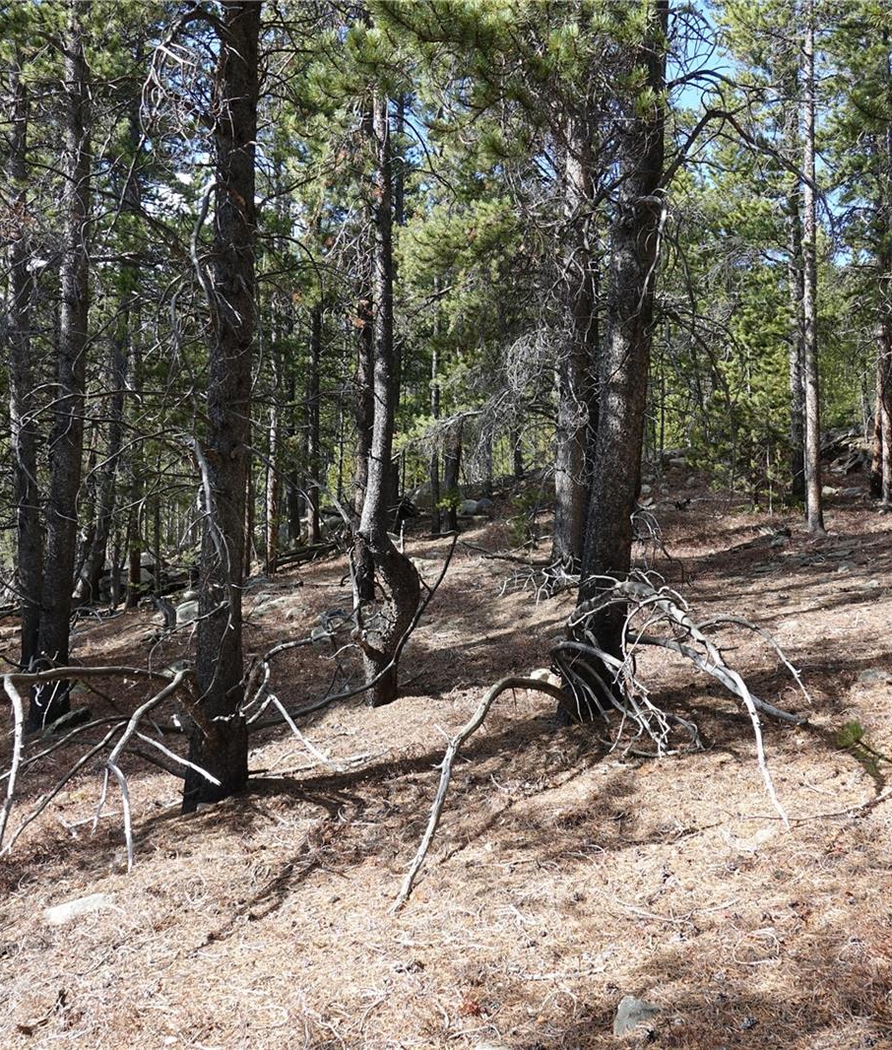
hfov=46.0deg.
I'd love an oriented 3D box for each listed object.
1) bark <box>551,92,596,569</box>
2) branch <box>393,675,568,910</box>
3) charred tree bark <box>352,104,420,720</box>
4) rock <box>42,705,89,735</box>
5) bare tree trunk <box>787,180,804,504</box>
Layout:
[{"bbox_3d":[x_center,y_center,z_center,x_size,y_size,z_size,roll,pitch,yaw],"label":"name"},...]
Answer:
[{"bbox_3d":[1.366,-2.022,11.200,0.407,4.937,0.407,0,-2,0],"label":"bark"},{"bbox_3d":[0.250,1.040,4.750,0.250,0.700,2.000,-1,-2,24],"label":"branch"},{"bbox_3d":[-0.384,-0.841,6.900,0.437,4.093,0.340,0,-2,0],"label":"charred tree bark"},{"bbox_3d":[-2.604,1.342,7.200,0.321,0.203,0.260,0,-2,0],"label":"rock"},{"bbox_3d":[5.003,-2.629,15.000,0.264,4.660,0.264,0,-2,0],"label":"bare tree trunk"}]

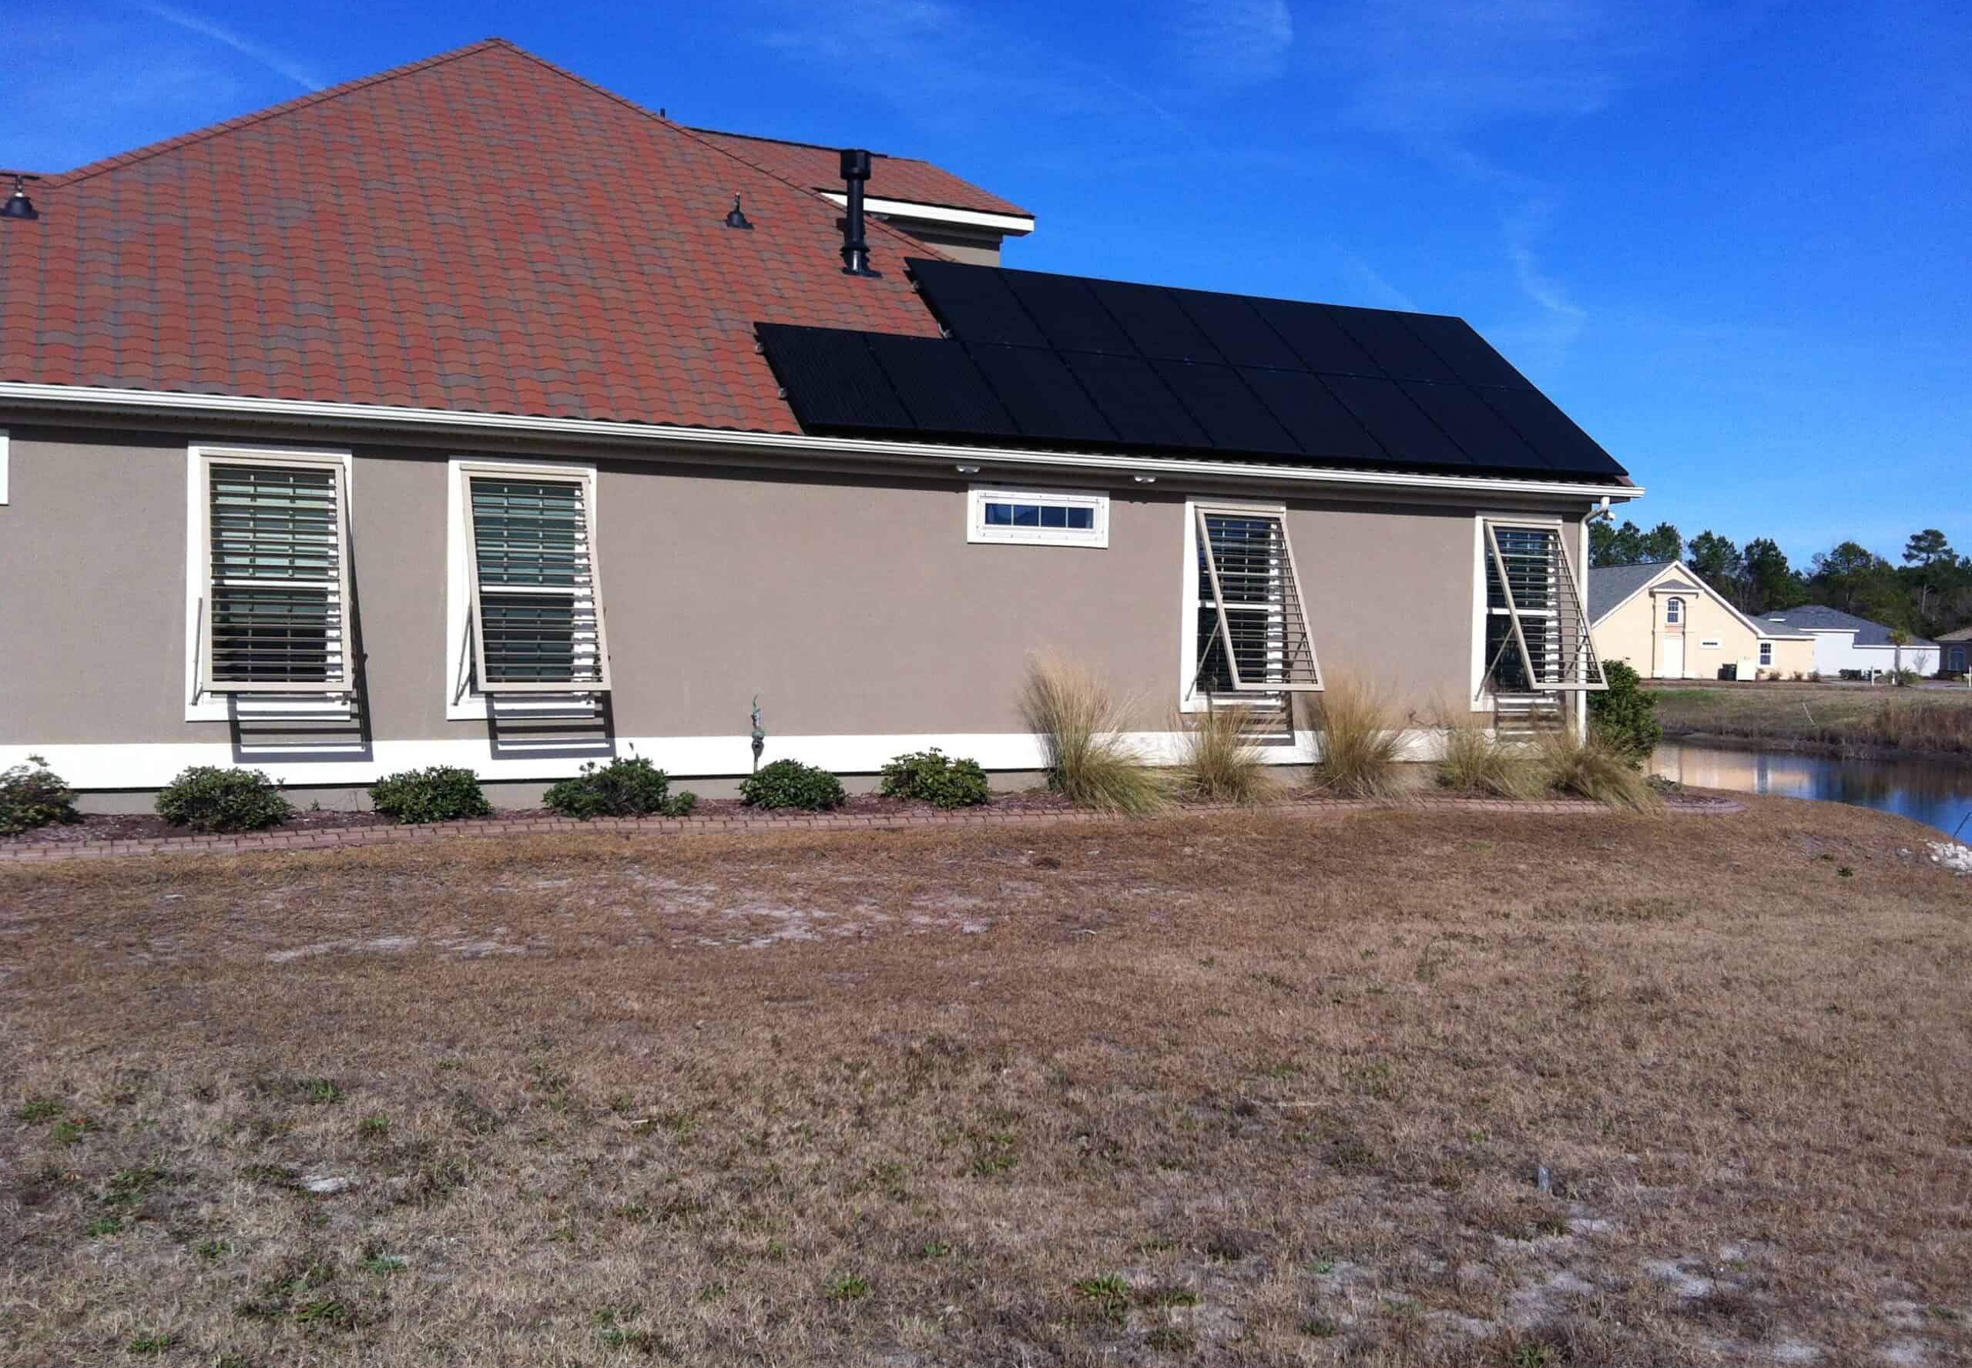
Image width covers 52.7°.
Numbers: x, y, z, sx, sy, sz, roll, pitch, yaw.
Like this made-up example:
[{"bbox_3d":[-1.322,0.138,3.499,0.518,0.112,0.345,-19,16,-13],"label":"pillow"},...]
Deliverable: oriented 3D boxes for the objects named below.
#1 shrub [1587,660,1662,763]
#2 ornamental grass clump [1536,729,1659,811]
[{"bbox_3d":[7.225,0.353,22.800,1.100,1.240,1.100,0,2,-28],"label":"shrub"},{"bbox_3d":[5.886,0.789,19.209,1.140,0.701,1.050,1,2,17],"label":"ornamental grass clump"}]

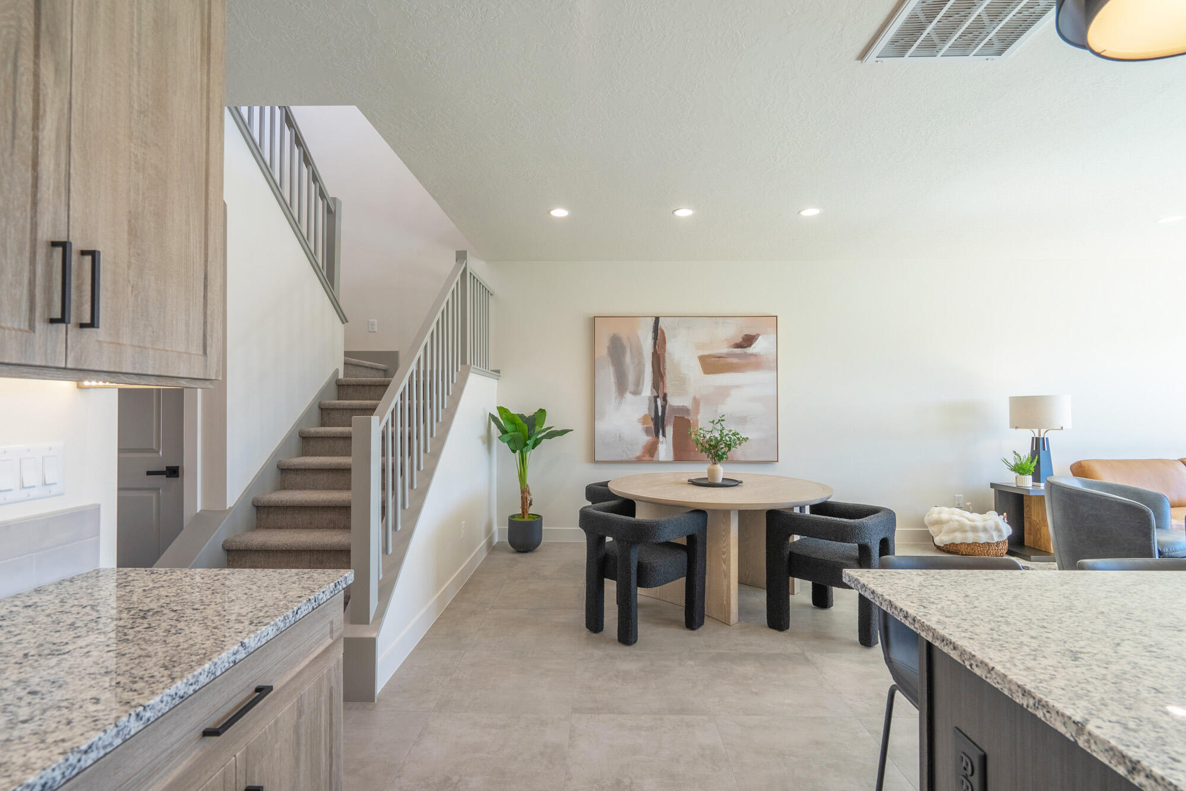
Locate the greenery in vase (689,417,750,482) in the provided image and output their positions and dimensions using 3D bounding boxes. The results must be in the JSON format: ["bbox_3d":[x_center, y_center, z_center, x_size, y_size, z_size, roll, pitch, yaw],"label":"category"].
[{"bbox_3d":[0.927,0.395,3.906,0.450,0.505,0.420,0,-1,1],"label":"greenery in vase"}]

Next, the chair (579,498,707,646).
[{"bbox_3d":[0.282,1.052,3.228,0.620,0.685,0.560,-1,-2,43],"label":"chair"}]

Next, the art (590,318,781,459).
[{"bbox_3d":[0.907,-0.063,5.152,1.785,1.425,0.045,0,-1,1],"label":"art"}]

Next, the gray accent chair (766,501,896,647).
[{"bbox_3d":[1.470,1.035,3.191,0.620,0.710,0.560,1,-2,-44],"label":"gray accent chair"}]

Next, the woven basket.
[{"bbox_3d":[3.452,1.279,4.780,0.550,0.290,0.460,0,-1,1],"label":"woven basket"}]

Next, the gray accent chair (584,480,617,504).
[{"bbox_3d":[0.297,1.063,4.383,0.620,0.710,0.560,1,-2,-44],"label":"gray accent chair"}]

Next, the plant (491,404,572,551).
[{"bbox_3d":[-0.570,0.770,4.835,0.740,1.340,0.620,0,-1,1],"label":"plant"}]

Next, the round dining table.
[{"bbox_3d":[0.886,1.025,3.789,1.512,0.762,1.512,0,-1,0],"label":"round dining table"}]

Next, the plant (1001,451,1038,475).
[{"bbox_3d":[3.900,0.617,4.804,0.290,0.236,0.270,0,-1,1],"label":"plant"}]

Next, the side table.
[{"bbox_3d":[3.989,1.118,4.723,0.500,0.610,0.450,0,-1,1],"label":"side table"}]

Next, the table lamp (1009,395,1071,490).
[{"bbox_3d":[4.061,0.420,4.815,0.450,0.800,0.450,0,-1,1],"label":"table lamp"}]

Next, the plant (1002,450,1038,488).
[{"bbox_3d":[3.830,0.662,4.737,0.290,0.335,0.270,0,-1,1],"label":"plant"}]

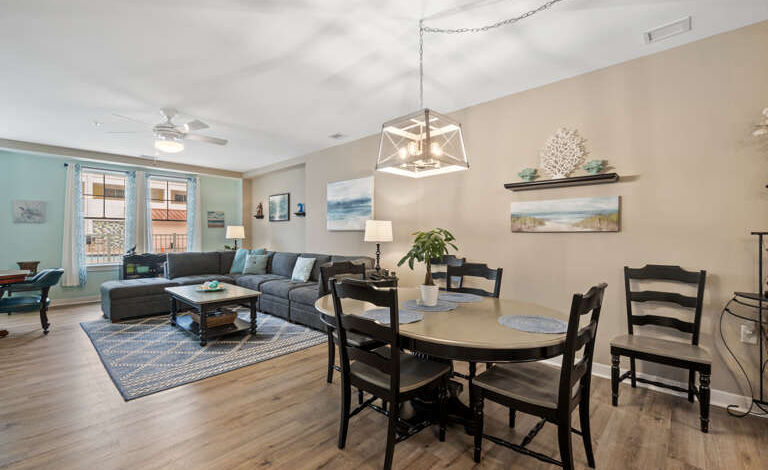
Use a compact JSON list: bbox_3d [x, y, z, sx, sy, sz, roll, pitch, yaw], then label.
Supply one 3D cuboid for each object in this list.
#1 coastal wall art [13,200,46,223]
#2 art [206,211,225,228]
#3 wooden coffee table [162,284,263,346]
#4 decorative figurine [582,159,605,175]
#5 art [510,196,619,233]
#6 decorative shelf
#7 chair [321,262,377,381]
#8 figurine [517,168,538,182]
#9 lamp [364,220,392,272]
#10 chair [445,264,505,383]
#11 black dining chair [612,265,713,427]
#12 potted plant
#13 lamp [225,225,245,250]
[{"bbox_3d":[-5.878,-0.385,5.306,0.030,0.379,0.373,0,0,42],"label":"coastal wall art"},{"bbox_3d":[-3.663,-0.330,6.995,0.030,0.360,0.345,1,1,44],"label":"art"},{"bbox_3d":[-2.273,1.003,4.257,1.376,0.506,0.769,0,0,42],"label":"wooden coffee table"},{"bbox_3d":[1.844,-0.580,2.816,0.147,0.147,0.091,0,0,42],"label":"decorative figurine"},{"bbox_3d":[1.696,-0.179,3.087,0.925,0.310,0.035,1,1,44],"label":"art"},{"bbox_3d":[1.655,-0.491,3.074,0.955,0.068,0.110,1,1,44],"label":"decorative shelf"},{"bbox_3d":[-0.187,0.751,2.685,0.552,1.017,0.516,0,0,42],"label":"chair"},{"bbox_3d":[1.458,-0.607,3.233,0.160,0.132,0.130,1,1,44],"label":"figurine"},{"bbox_3d":[-0.074,0.186,4.264,0.315,0.758,0.315,1,1,44],"label":"lamp"},{"bbox_3d":[0.562,0.751,2.456,0.516,1.017,0.552,0,0,42],"label":"chair"},{"bbox_3d":[2.030,0.746,2.351,0.515,1.005,0.545,1,1,44],"label":"black dining chair"},{"bbox_3d":[0.303,0.218,2.226,0.415,0.541,0.405,0,0,0],"label":"potted plant"},{"bbox_3d":[-3.260,0.157,7.033,0.385,0.688,0.385,0,0,42],"label":"lamp"}]

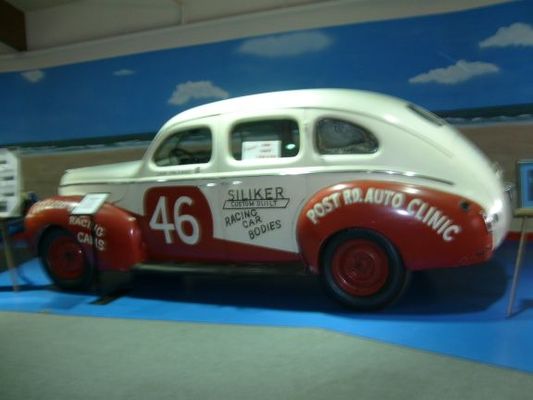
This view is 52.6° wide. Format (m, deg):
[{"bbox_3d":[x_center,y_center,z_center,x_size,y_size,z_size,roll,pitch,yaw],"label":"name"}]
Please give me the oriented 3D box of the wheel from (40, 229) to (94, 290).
[{"bbox_3d":[-1.885,0.551,5.190,0.660,0.660,0.180,-2,0,19],"label":"wheel"}]

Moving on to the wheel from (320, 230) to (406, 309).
[{"bbox_3d":[0.722,0.502,4.020,0.660,0.660,0.180,-2,0,24],"label":"wheel"}]

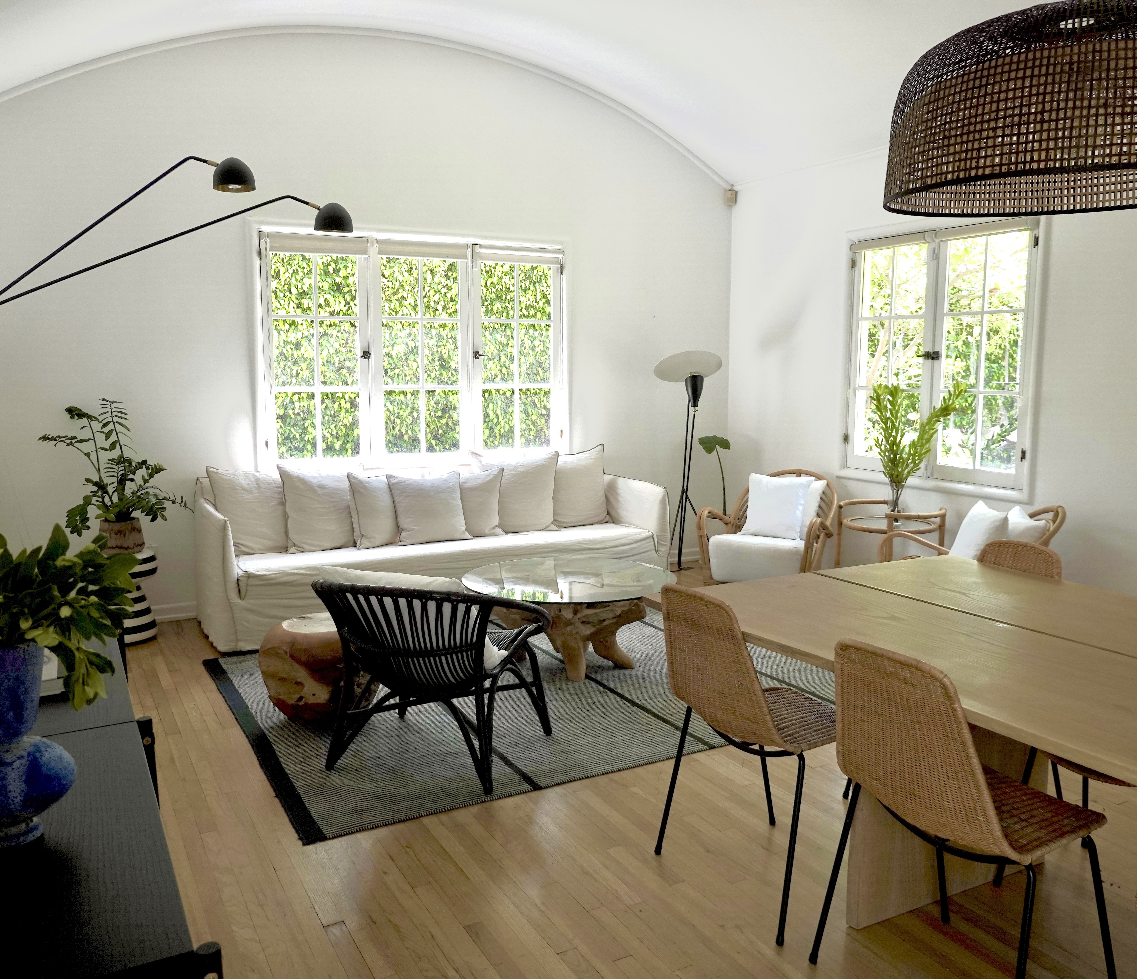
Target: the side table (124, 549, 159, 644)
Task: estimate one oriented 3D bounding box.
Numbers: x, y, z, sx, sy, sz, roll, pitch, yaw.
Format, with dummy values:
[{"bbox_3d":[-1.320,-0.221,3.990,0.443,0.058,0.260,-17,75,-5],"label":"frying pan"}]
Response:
[{"bbox_3d":[-2.393,0.579,5.212,0.384,0.435,0.384,-4,8,-27],"label":"side table"}]

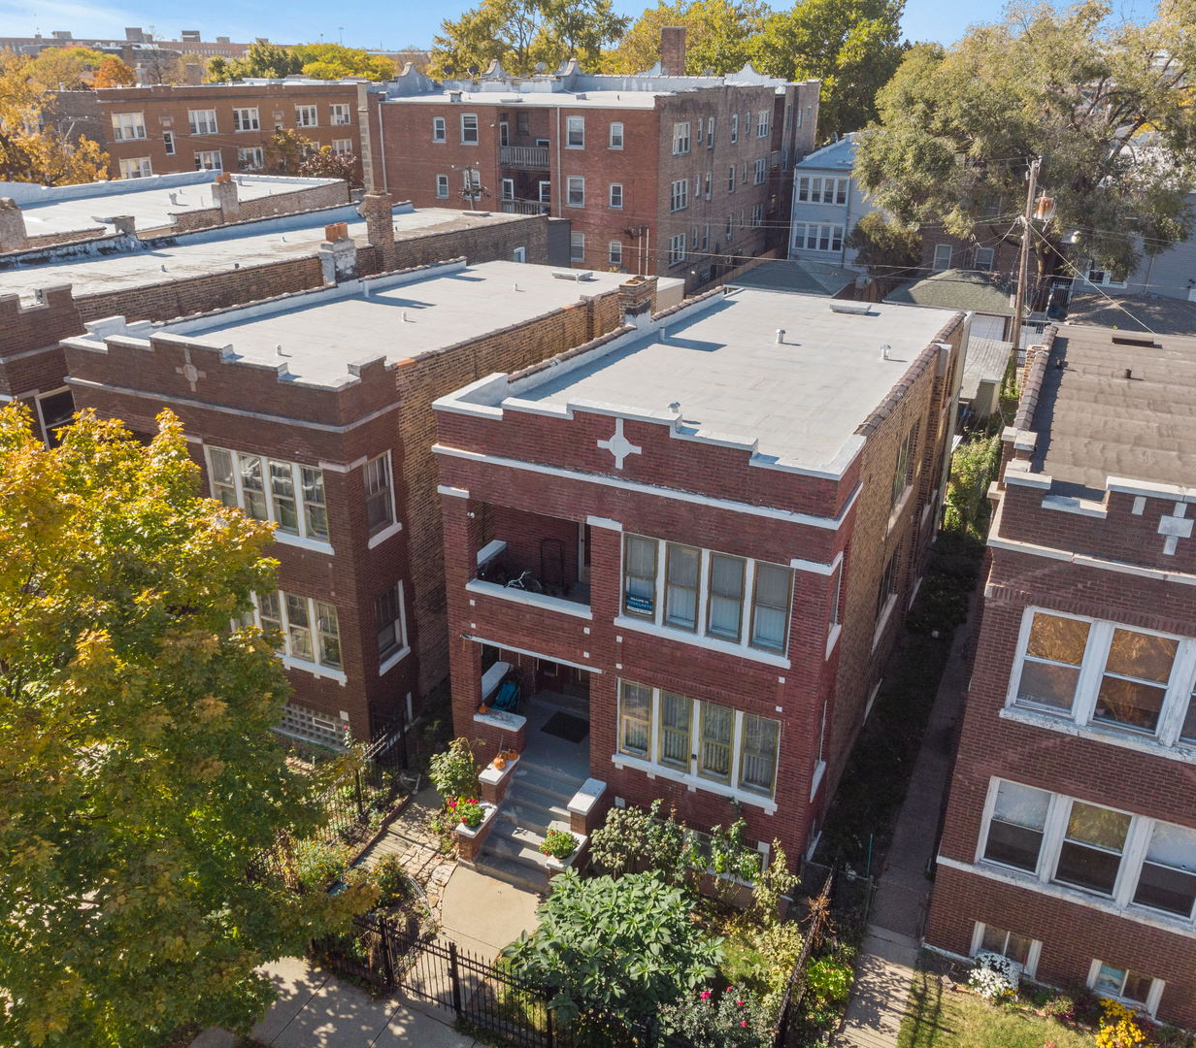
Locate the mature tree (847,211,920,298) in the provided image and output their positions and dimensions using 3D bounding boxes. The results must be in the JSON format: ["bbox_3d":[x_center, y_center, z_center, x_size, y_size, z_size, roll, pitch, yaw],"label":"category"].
[{"bbox_3d":[17.500,-16.400,59.300,4.300,5.600,4.300,12,28,23],"label":"mature tree"}]

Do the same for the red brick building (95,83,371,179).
[{"bbox_3d":[-33.366,-32.941,86.957,13.000,12.000,34.400,12,28,23],"label":"red brick building"}]

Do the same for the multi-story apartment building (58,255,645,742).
[{"bbox_3d":[-4.112,-2.554,26.884,7.200,8.650,16.550,12,28,23],"label":"multi-story apartment building"}]

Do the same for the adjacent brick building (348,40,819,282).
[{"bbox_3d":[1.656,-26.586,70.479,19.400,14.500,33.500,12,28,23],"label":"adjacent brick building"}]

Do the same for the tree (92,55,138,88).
[{"bbox_3d":[-54.734,-46.636,113.112,5.600,14.500,5.600,12,28,23],"label":"tree"}]

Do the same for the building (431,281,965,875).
[{"bbox_3d":[3.829,-0.893,23.868,7.170,8.900,16.200,12,28,23],"label":"building"}]

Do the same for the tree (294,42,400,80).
[{"bbox_3d":[-29.085,-48.088,115.542,11.500,16.500,11.500,12,28,23],"label":"tree"}]

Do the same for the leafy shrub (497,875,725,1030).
[{"bbox_3d":[0.160,6.750,15.350,3.300,1.650,2.400,12,28,23],"label":"leafy shrub"}]

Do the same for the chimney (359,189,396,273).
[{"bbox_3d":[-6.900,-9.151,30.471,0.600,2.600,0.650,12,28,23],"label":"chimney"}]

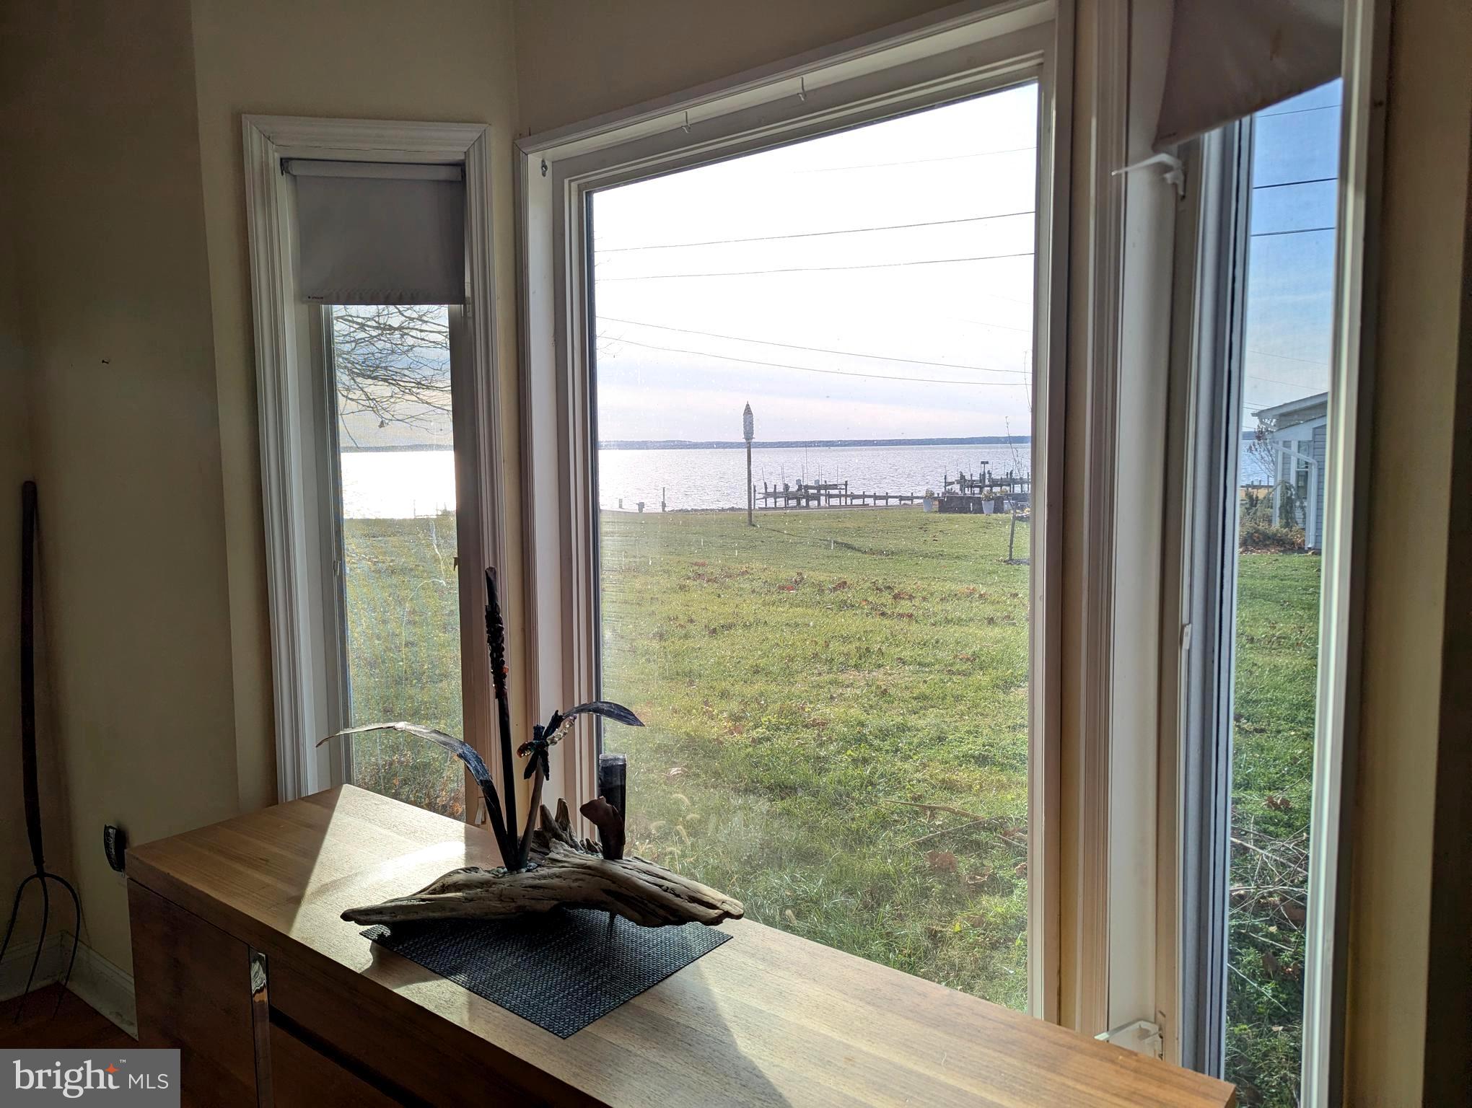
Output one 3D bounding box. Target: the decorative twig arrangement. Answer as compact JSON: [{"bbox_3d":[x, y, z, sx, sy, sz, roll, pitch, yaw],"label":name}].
[{"bbox_3d":[-0.320,0.301,1.589,0.656,0.565,0.220,-1,6,0],"label":"decorative twig arrangement"}]

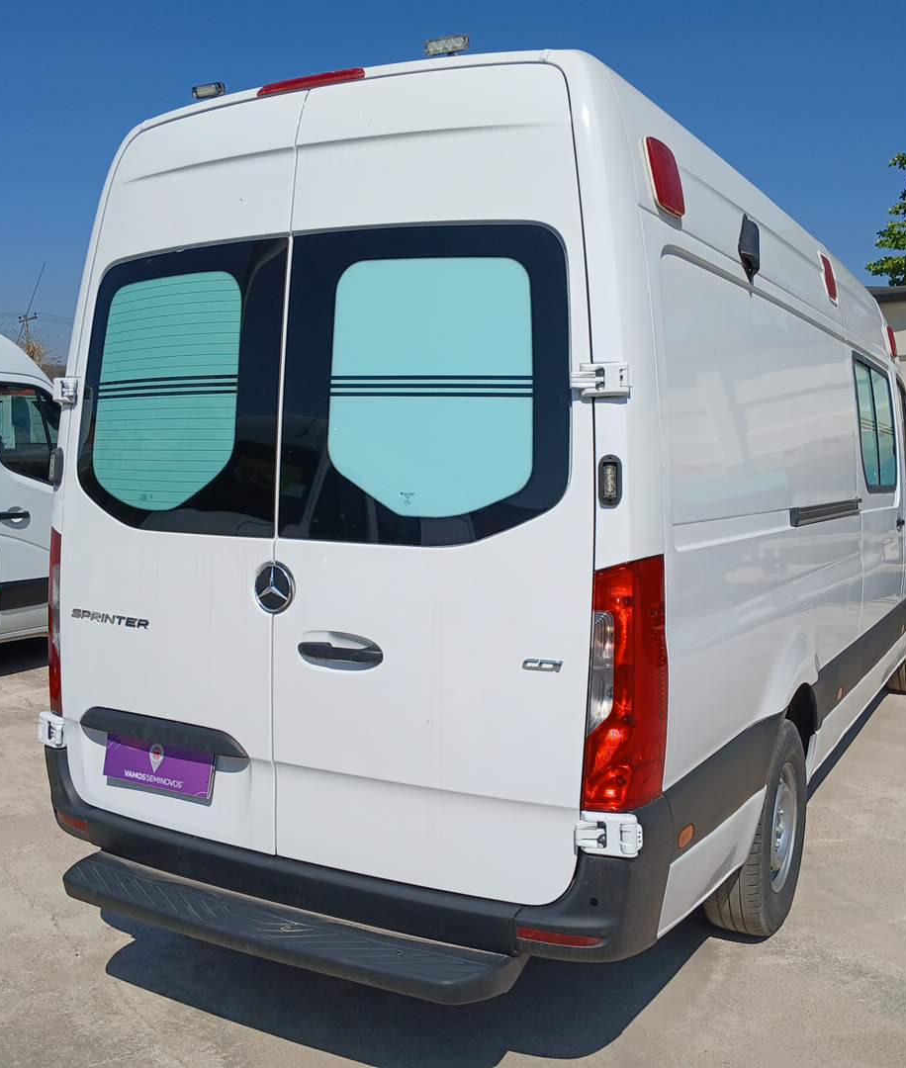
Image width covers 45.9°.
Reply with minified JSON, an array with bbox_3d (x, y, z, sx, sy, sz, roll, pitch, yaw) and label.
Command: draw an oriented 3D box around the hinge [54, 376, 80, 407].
[{"bbox_3d":[-1.159,-0.429,3.210,0.120,0.080,0.040,3,5,30],"label":"hinge"}]

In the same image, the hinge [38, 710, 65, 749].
[{"bbox_3d":[-1.232,0.599,3.280,0.125,0.095,0.040,3,5,30],"label":"hinge"}]

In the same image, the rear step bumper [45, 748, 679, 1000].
[{"bbox_3d":[-0.460,0.771,2.743,1.970,0.460,0.330,3,5,29],"label":"rear step bumper"}]

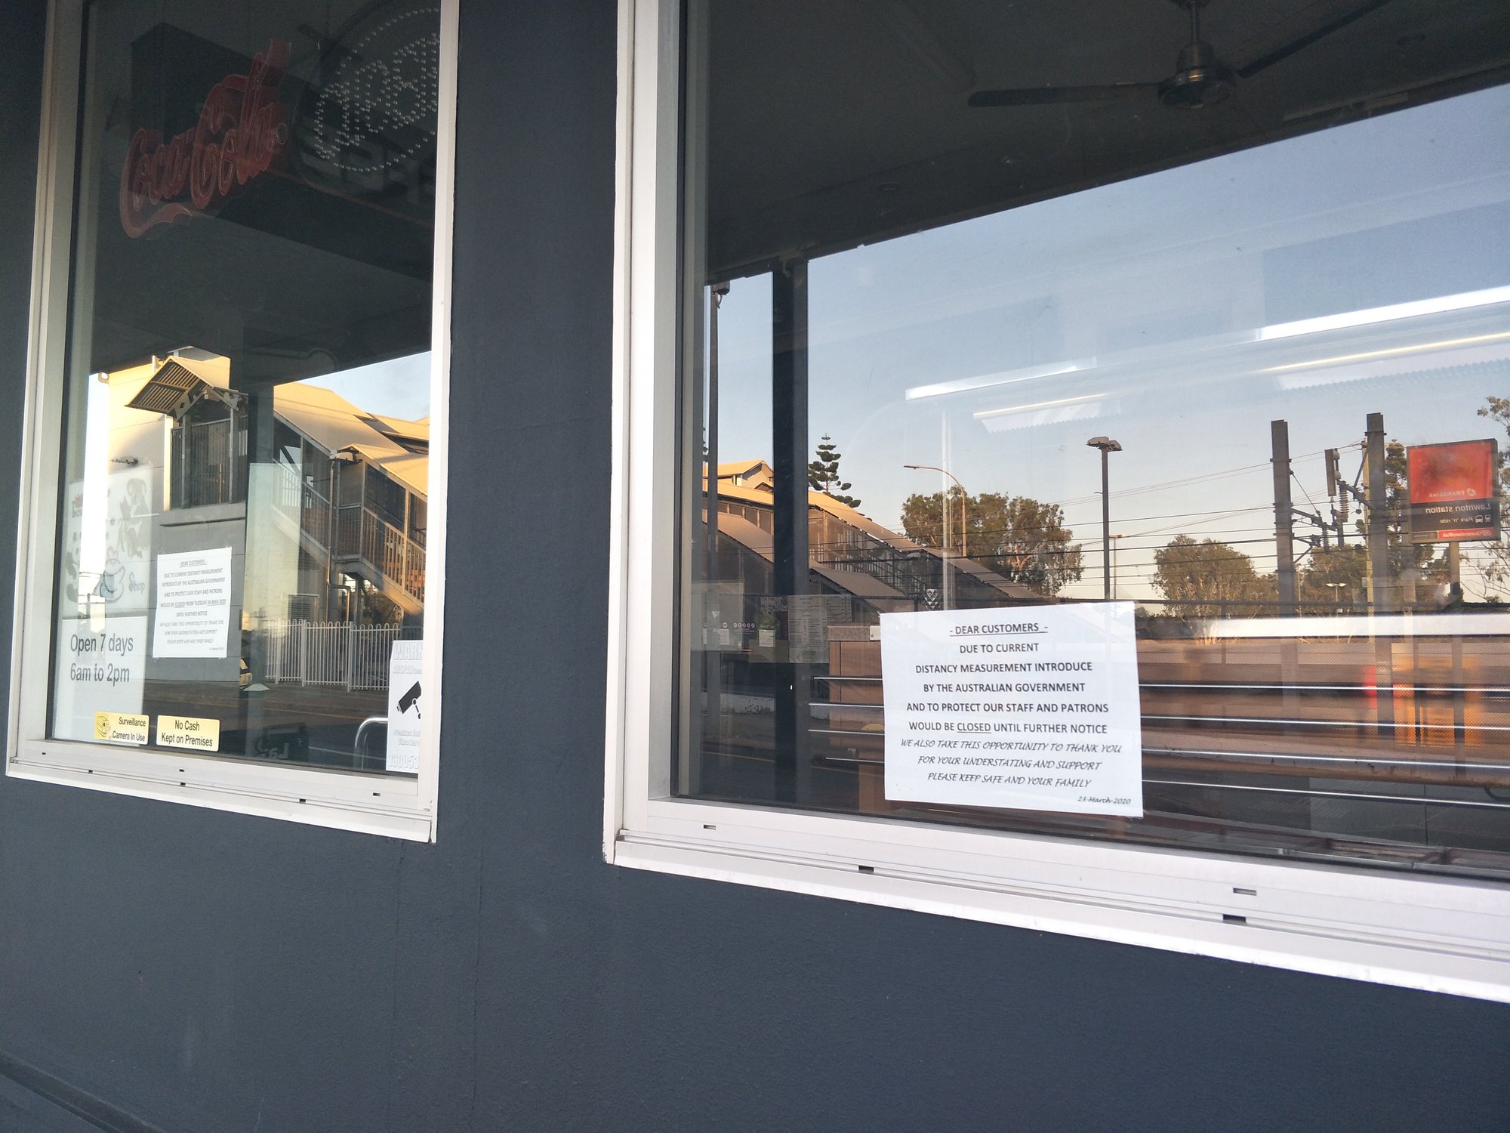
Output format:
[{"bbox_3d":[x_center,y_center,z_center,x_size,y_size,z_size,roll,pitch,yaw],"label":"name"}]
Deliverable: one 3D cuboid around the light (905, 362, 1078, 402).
[{"bbox_3d":[1.524,-1.164,6.622,1.200,0.080,0.120,-3,-6,34],"label":"light"}]

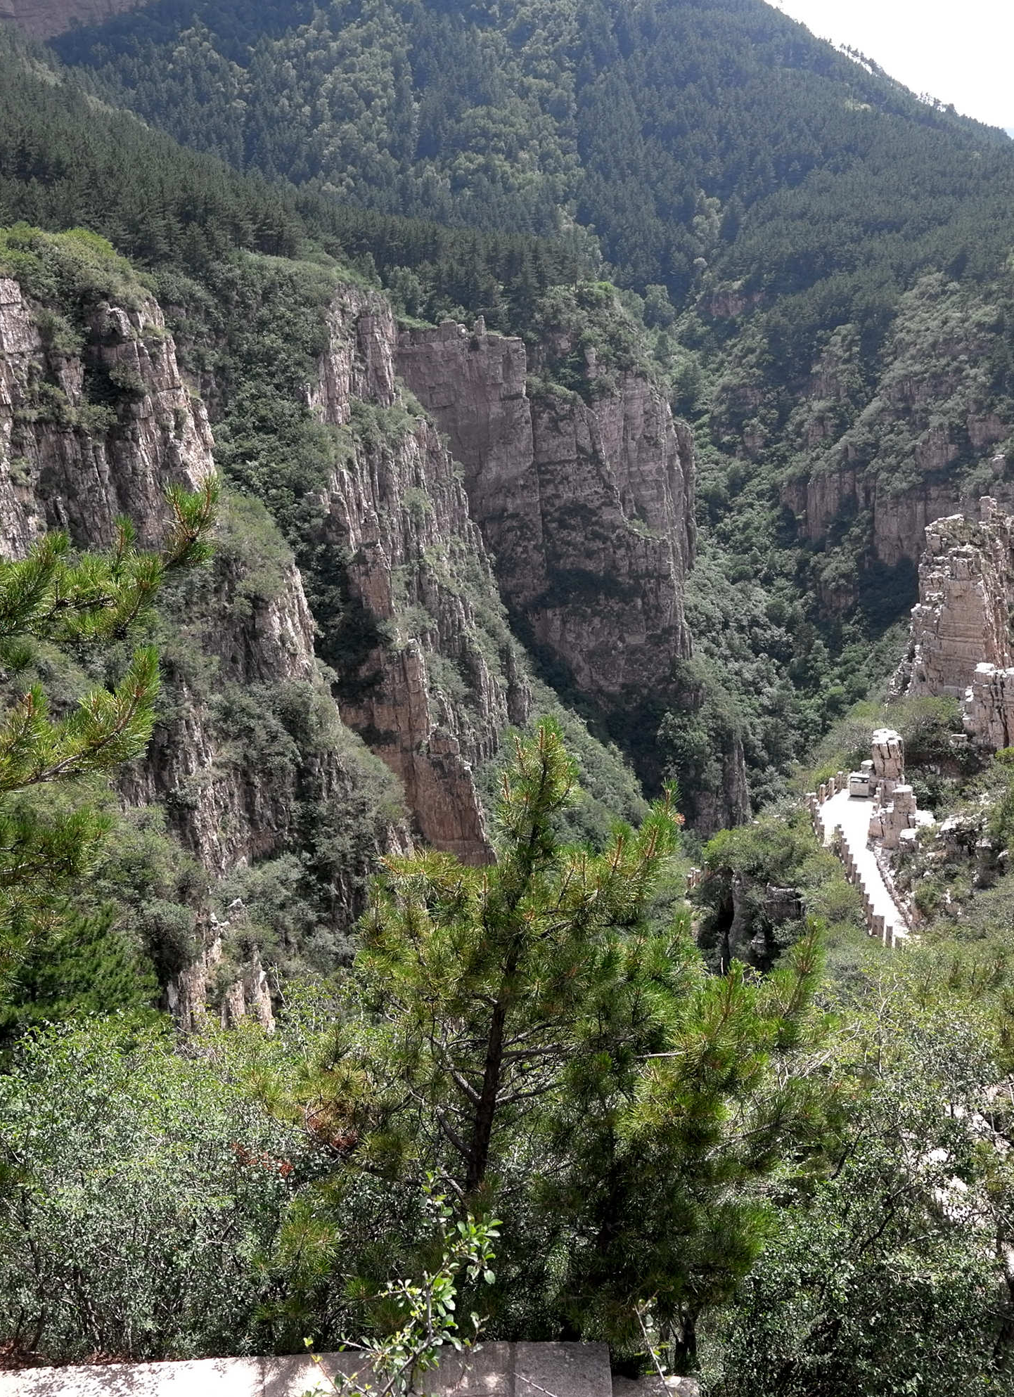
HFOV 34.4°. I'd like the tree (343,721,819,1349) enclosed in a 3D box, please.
[{"bbox_3d":[0.290,1.440,6.500,1.850,2.800,1.750,0,13,0],"label":"tree"}]

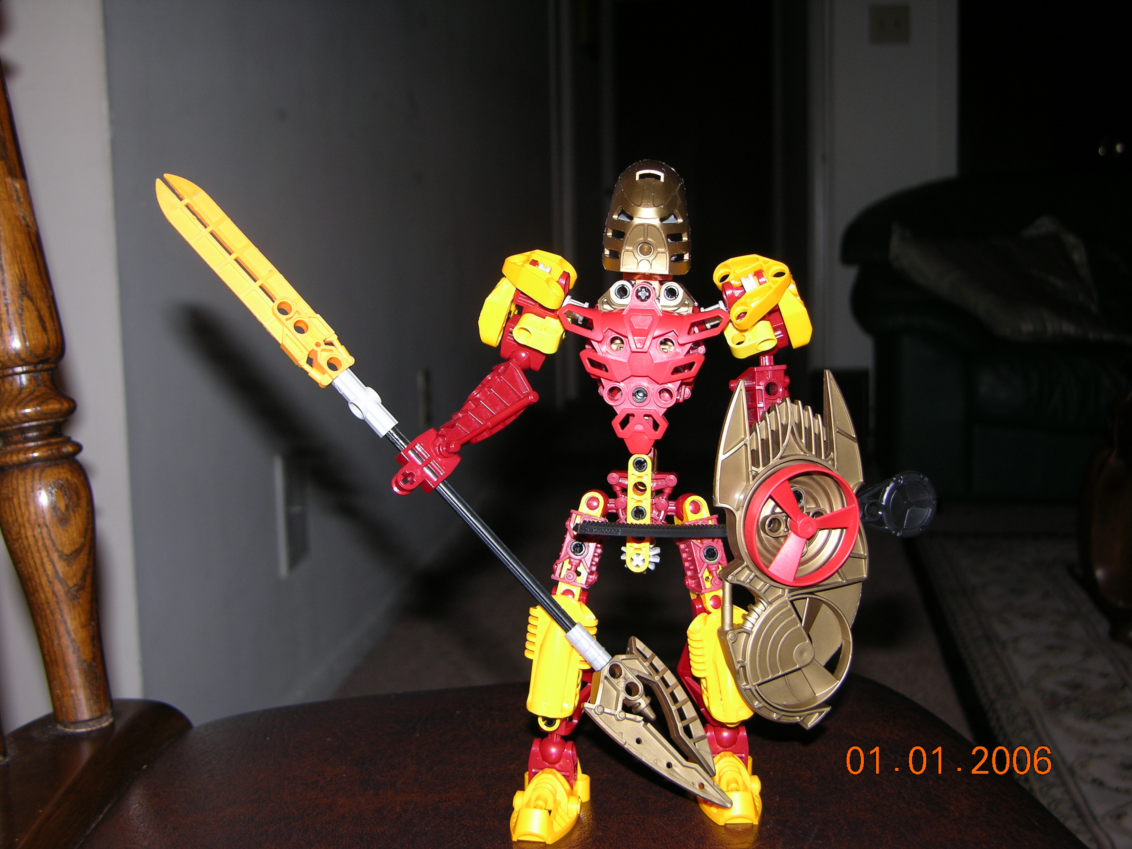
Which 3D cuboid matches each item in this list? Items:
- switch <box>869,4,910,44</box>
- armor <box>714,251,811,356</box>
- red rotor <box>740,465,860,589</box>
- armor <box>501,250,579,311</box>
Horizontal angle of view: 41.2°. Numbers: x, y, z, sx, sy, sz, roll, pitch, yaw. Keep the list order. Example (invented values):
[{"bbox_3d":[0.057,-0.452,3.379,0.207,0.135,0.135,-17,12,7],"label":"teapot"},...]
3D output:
[{"bbox_3d":[0.948,-1.171,4.400,0.116,0.114,0.012,-1,6,1],"label":"switch"},{"bbox_3d":[0.064,-0.039,0.488,0.031,0.031,0.028,-1,6,2],"label":"armor"},{"bbox_3d":[0.075,0.032,0.478,0.040,0.040,0.009,-3,17,-18],"label":"red rotor"},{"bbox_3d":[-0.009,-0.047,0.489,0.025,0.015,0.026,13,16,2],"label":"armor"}]

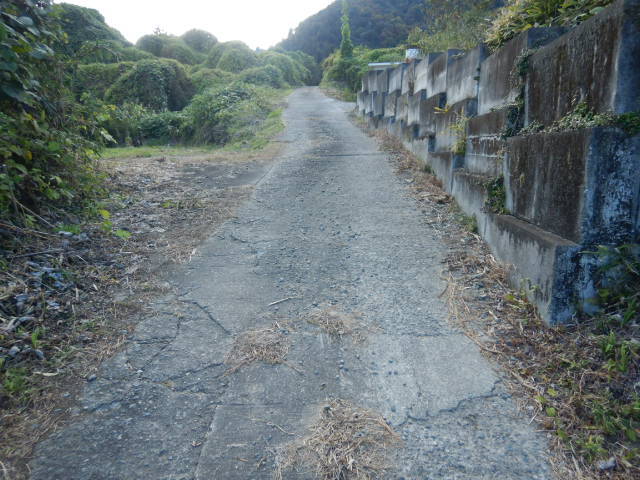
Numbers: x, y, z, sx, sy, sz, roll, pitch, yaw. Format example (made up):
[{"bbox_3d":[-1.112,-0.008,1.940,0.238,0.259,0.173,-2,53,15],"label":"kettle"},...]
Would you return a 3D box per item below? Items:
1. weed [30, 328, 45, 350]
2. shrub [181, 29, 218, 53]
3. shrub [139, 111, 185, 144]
[{"bbox_3d":[-1.745,0.608,2.740,0.088,0.125,0.085,0,11,0],"label":"weed"},{"bbox_3d":[-7.604,-12.495,28.000,2.400,1.700,2.200,0,11,0],"label":"shrub"},{"bbox_3d":[-4.108,-2.916,11.500,1.220,0.870,1.000,0,11,0],"label":"shrub"}]

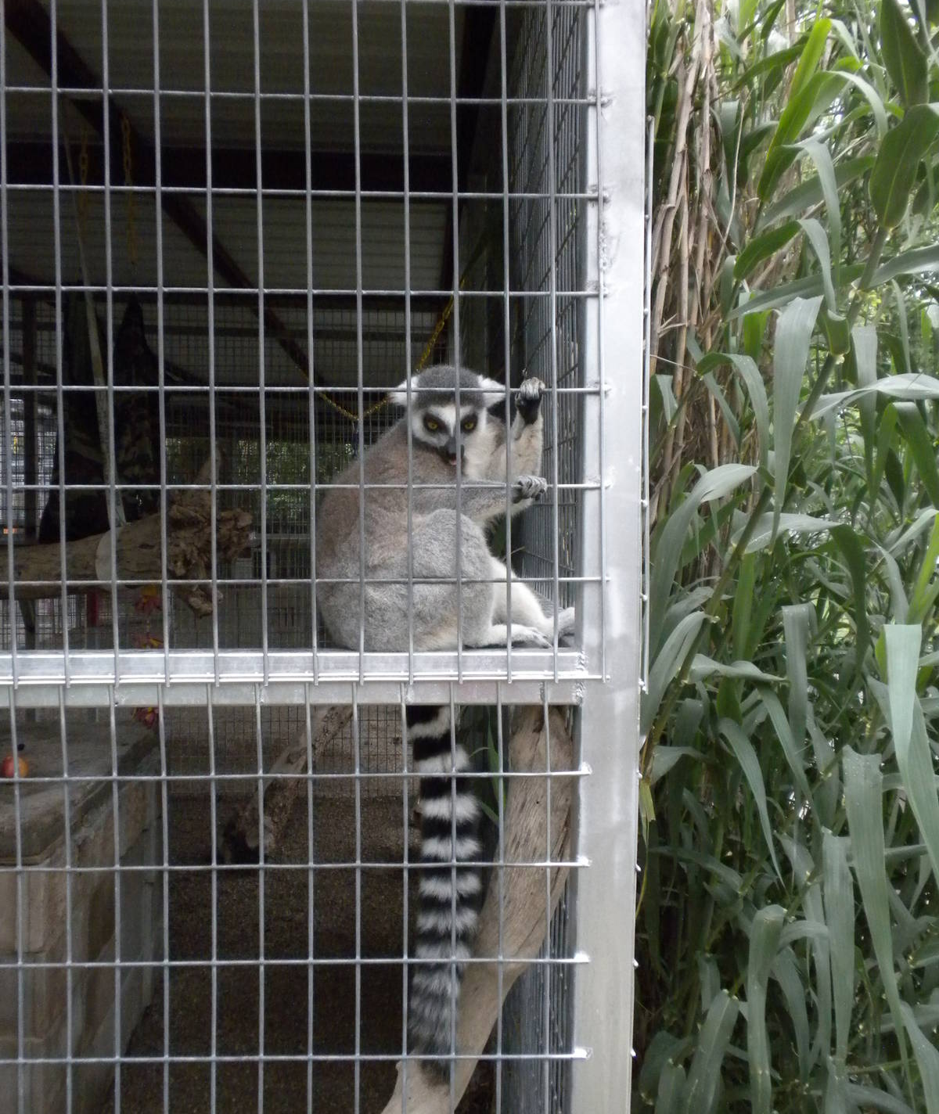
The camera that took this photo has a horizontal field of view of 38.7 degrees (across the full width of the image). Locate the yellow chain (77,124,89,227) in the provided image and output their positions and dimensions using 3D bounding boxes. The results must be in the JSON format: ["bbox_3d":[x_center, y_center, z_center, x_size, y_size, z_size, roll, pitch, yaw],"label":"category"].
[{"bbox_3d":[-1.176,-1.161,4.080,0.036,0.325,0.033,0,2,0],"label":"yellow chain"}]

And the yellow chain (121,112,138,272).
[{"bbox_3d":[-1.059,-1.138,4.170,0.045,0.480,0.037,0,2,0],"label":"yellow chain"}]

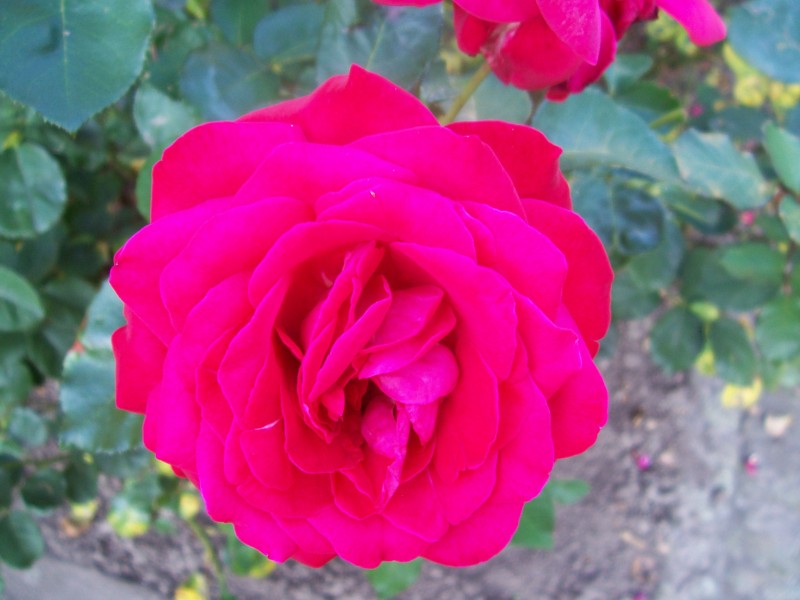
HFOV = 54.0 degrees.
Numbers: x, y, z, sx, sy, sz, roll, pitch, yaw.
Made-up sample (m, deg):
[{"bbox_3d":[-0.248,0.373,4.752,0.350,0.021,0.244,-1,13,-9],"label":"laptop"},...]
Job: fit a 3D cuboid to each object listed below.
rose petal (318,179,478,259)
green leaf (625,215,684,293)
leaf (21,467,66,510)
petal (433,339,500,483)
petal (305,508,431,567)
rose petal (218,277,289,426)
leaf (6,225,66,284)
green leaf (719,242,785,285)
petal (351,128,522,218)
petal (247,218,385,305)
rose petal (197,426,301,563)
[{"bbox_3d":[0.000,-0.018,0.181,0.037,0.021,0.013,6,29,-3],"label":"rose petal"},{"bbox_3d":[0.122,-0.022,0.375,0.028,0.010,0.036,10,73,3],"label":"green leaf"},{"bbox_3d":[-0.227,0.120,0.500,0.031,0.007,0.027,-33,60,-22],"label":"leaf"},{"bbox_3d":[0.015,0.026,0.189,0.021,0.034,0.013,7,3,26],"label":"petal"},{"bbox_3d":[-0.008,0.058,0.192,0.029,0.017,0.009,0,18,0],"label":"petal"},{"bbox_3d":[-0.034,0.012,0.181,0.016,0.036,0.013,17,-3,-30],"label":"rose petal"},{"bbox_3d":[-0.200,-0.025,0.430,0.031,0.010,0.037,-17,72,-12],"label":"leaf"},{"bbox_3d":[0.224,-0.023,0.500,0.043,0.010,0.027,5,69,2],"label":"green leaf"},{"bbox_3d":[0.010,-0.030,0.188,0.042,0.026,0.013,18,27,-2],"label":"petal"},{"bbox_3d":[-0.019,-0.008,0.178,0.031,0.020,0.014,-24,26,-1],"label":"petal"},{"bbox_3d":[-0.036,0.046,0.192,0.029,0.014,0.038,-41,91,12],"label":"rose petal"}]

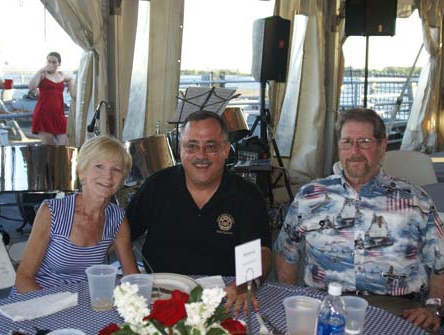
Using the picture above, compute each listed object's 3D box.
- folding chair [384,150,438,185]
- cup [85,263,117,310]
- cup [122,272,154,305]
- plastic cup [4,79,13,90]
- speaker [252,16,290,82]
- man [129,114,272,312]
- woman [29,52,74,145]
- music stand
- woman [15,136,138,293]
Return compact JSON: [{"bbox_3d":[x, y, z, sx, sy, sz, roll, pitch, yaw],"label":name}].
[{"bbox_3d":[1.284,0.326,4.055,0.460,0.850,0.500,-2,9,-11],"label":"folding chair"},{"bbox_3d":[-0.335,0.344,1.640,0.089,0.112,0.089,0,9,0],"label":"cup"},{"bbox_3d":[-0.226,0.356,1.570,0.089,0.112,0.089,0,9,0],"label":"cup"},{"bbox_3d":[-2.483,-0.966,6.800,0.095,0.120,0.095,0,9,0],"label":"plastic cup"},{"bbox_3d":[0.483,-1.151,5.700,0.400,0.630,0.380,-7,12,-38],"label":"speaker"},{"bbox_3d":[-0.074,0.452,1.948,0.550,1.280,0.660,0,9,-2],"label":"man"},{"bbox_3d":[-2.072,-0.571,7.101,0.540,1.640,0.360,1,9,6],"label":"woman"},{"bbox_3d":[-0.176,0.013,4.612,0.500,1.290,0.450,-5,10,-26],"label":"music stand"},{"bbox_3d":[-0.491,0.493,1.975,0.460,1.190,0.620,-3,10,-19],"label":"woman"}]

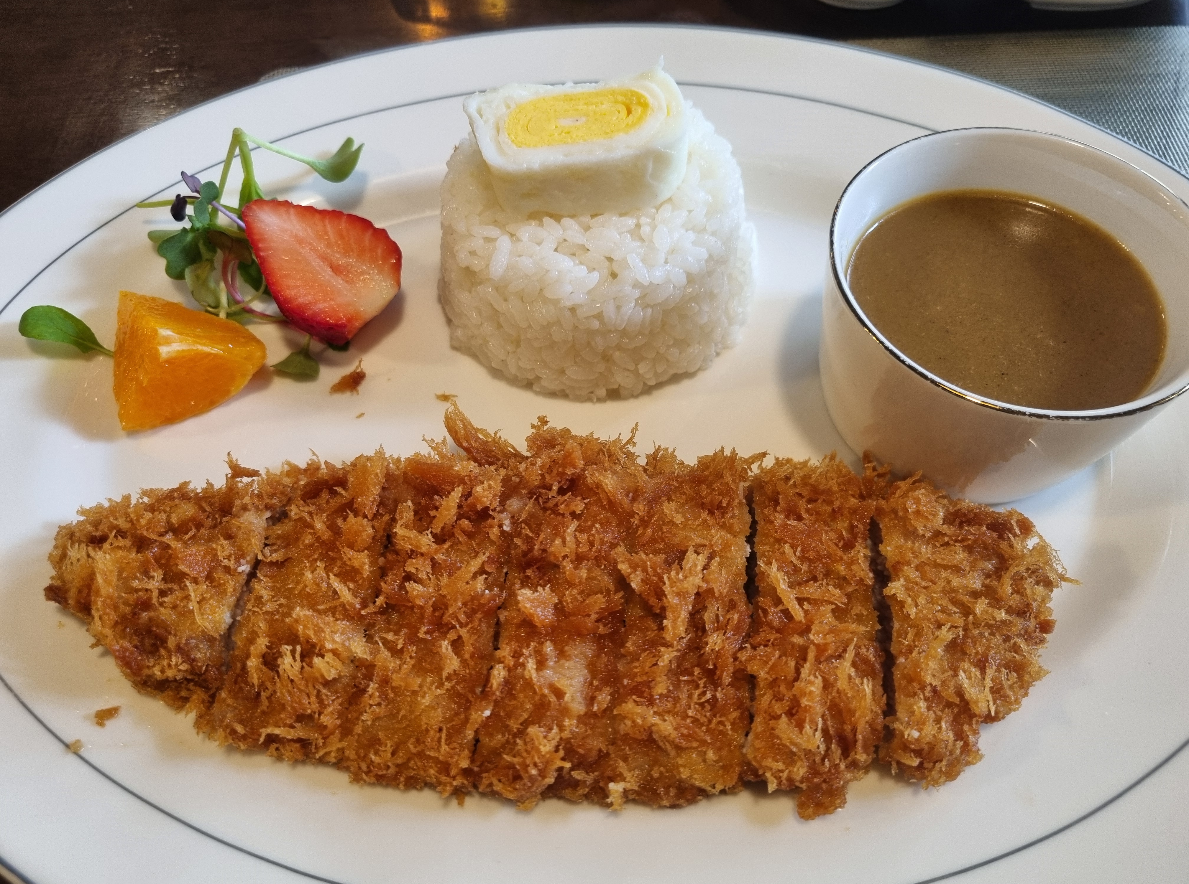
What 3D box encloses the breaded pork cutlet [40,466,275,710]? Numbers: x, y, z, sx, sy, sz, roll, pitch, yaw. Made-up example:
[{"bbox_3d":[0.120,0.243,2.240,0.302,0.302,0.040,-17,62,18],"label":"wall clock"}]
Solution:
[{"bbox_3d":[-0.096,0.030,0.197,0.049,0.015,0.052,6,60,6],"label":"breaded pork cutlet"}]

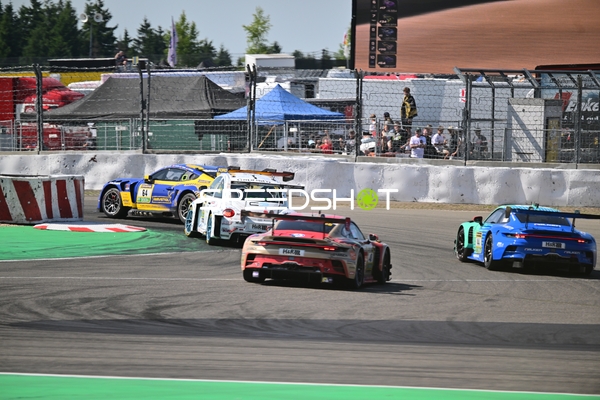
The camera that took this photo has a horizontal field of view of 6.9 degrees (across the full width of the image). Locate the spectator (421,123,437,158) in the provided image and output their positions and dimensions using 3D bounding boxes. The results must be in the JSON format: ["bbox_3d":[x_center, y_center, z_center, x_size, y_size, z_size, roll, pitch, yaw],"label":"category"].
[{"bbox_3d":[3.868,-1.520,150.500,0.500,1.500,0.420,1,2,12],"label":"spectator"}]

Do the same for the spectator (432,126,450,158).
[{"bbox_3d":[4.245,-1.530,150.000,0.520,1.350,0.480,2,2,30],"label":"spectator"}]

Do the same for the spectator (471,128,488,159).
[{"bbox_3d":[5.421,-1.555,151.000,0.550,1.250,0.600,0,1,14],"label":"spectator"}]

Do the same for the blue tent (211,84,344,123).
[{"bbox_3d":[-0.650,-2.109,161.000,3.000,3.200,3.000,1,2,41],"label":"blue tent"}]

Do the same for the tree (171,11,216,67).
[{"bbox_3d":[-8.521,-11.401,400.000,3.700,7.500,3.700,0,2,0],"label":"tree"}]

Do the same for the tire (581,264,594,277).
[{"bbox_3d":[5.444,1.108,95.500,0.310,0.710,0.710,2,2,-12],"label":"tire"}]

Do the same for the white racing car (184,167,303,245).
[{"bbox_3d":[-1.116,0.177,102.202,1.930,1.380,4.250,2,2,-10],"label":"white racing car"}]

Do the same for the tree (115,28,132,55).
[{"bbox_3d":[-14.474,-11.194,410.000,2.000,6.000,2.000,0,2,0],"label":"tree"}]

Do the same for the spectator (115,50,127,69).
[{"bbox_3d":[-9.222,-7.173,258.000,0.650,1.120,0.500,1,1,37],"label":"spectator"}]

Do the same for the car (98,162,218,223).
[{"bbox_3d":[-2.400,-0.125,110.424,2.050,1.280,4.920,1,3,-40],"label":"car"}]

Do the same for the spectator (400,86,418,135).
[{"bbox_3d":[3.340,-2.577,152.500,0.550,1.740,0.400,1,1,30],"label":"spectator"}]

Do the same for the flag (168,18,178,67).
[{"bbox_3d":[-6.629,-8.149,262.000,0.600,3.100,0.120,0,1,-12],"label":"flag"}]

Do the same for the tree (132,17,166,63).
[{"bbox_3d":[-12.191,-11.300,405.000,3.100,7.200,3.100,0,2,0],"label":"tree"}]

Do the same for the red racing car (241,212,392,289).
[{"bbox_3d":[0.288,0.829,87.300,2.030,1.250,4.600,3,2,11],"label":"red racing car"}]

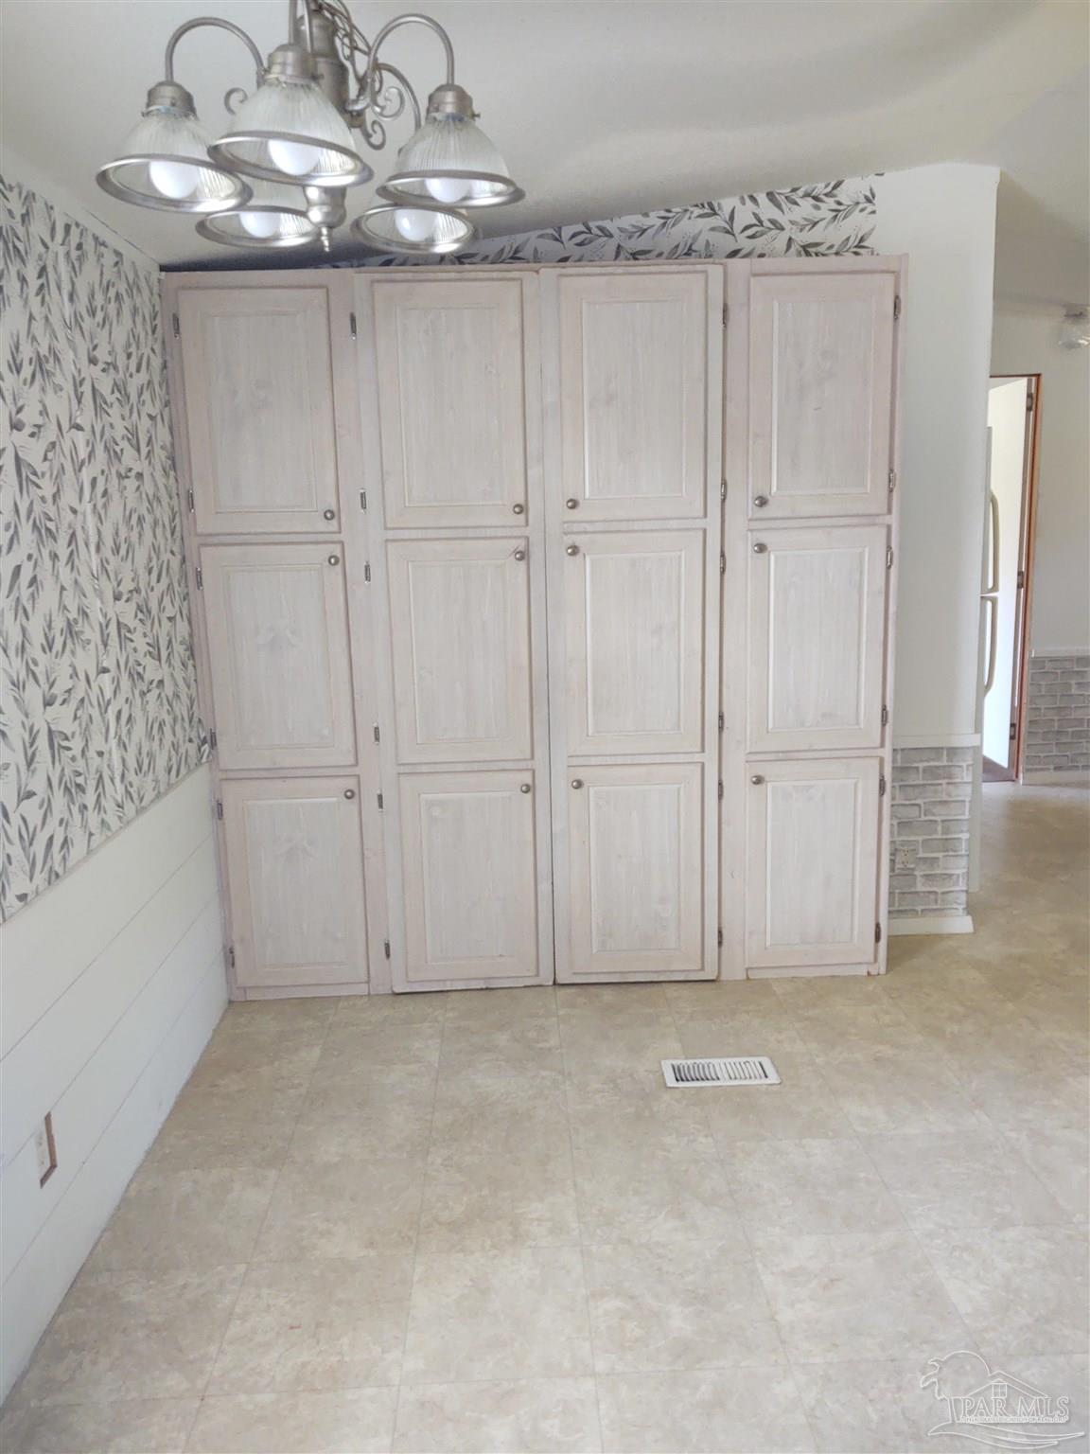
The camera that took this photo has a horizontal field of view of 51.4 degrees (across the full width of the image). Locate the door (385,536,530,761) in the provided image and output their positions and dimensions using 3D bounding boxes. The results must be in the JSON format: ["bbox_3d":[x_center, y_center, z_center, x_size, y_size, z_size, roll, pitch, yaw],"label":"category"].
[{"bbox_3d":[-0.241,-0.214,3.301,0.403,0.654,0.027,-2,11,-1],"label":"door"}]

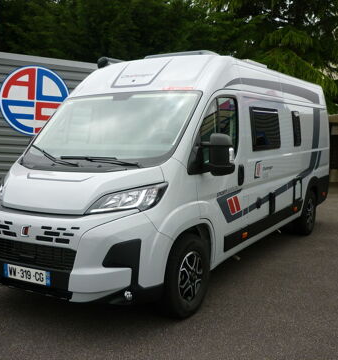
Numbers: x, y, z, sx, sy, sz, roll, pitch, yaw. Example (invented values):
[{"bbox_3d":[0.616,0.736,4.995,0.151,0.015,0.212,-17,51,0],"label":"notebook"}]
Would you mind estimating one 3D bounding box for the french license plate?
[{"bbox_3d":[-1.122,0.749,3.613,0.520,0.115,0.020,2,6,30],"label":"french license plate"}]

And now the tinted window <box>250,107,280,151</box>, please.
[{"bbox_3d":[1.155,-0.613,5.445,0.050,0.490,1.010,-3,3,31],"label":"tinted window"}]

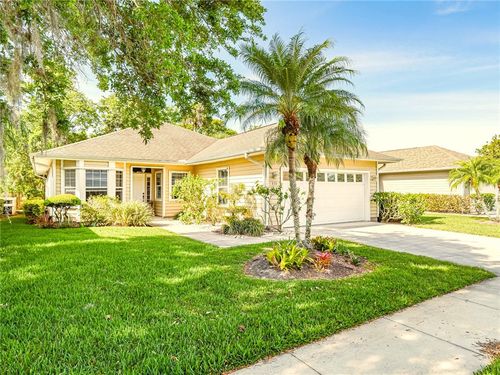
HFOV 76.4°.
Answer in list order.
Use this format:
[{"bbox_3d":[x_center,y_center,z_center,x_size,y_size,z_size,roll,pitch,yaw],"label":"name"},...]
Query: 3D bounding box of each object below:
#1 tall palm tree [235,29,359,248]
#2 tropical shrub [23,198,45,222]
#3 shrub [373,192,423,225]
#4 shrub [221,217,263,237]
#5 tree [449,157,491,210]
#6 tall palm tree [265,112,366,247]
[{"bbox_3d":[1.250,-1.280,8.200,2.900,5.300,2.800,0,0,0],"label":"tall palm tree"},{"bbox_3d":[-9.200,0.970,13.500,0.850,1.020,0.850,0,0,0],"label":"tropical shrub"},{"bbox_3d":[6.650,0.900,14.200,2.100,1.380,1.500,0,0,0],"label":"shrub"},{"bbox_3d":[-0.210,1.250,10.500,1.350,0.620,1.050,0,0,0],"label":"shrub"},{"bbox_3d":[13.100,-0.200,19.000,2.250,3.250,2.250,0,0,0],"label":"tree"},{"bbox_3d":[1.670,-0.200,8.200,2.450,3.400,2.400,0,0,0],"label":"tall palm tree"}]

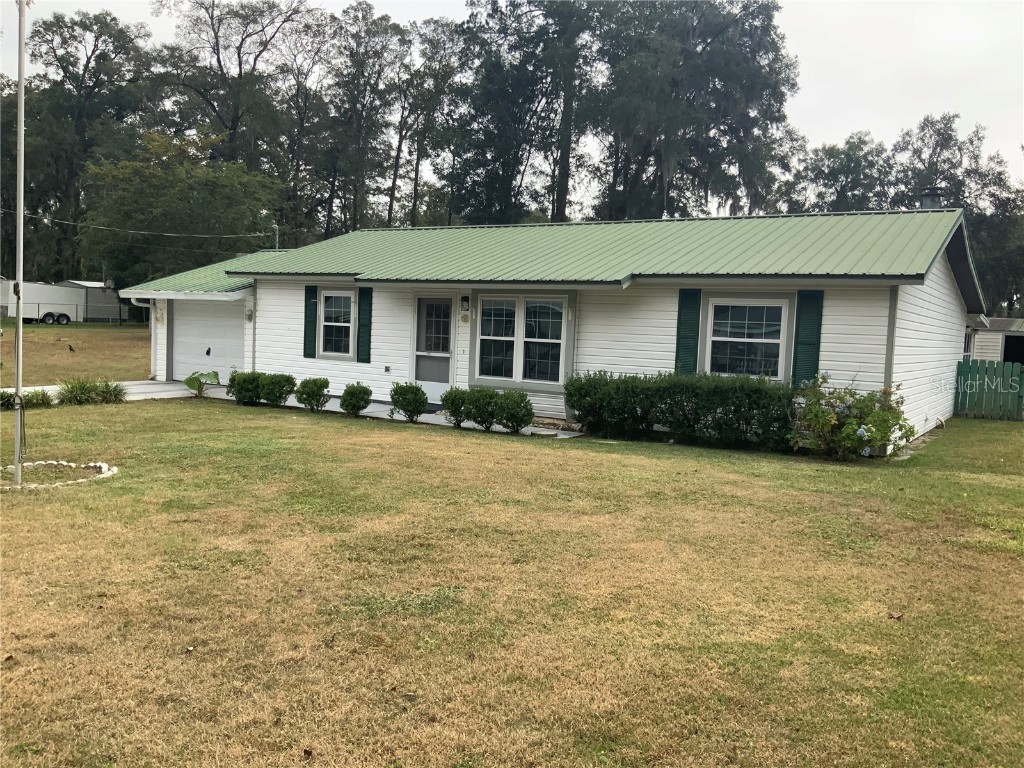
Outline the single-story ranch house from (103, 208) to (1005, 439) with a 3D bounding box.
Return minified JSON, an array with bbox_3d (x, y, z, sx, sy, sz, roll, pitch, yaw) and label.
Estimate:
[{"bbox_3d":[0.698,-1.609,19.943,17.370,3.890,10.800,5,4,33],"label":"single-story ranch house"}]

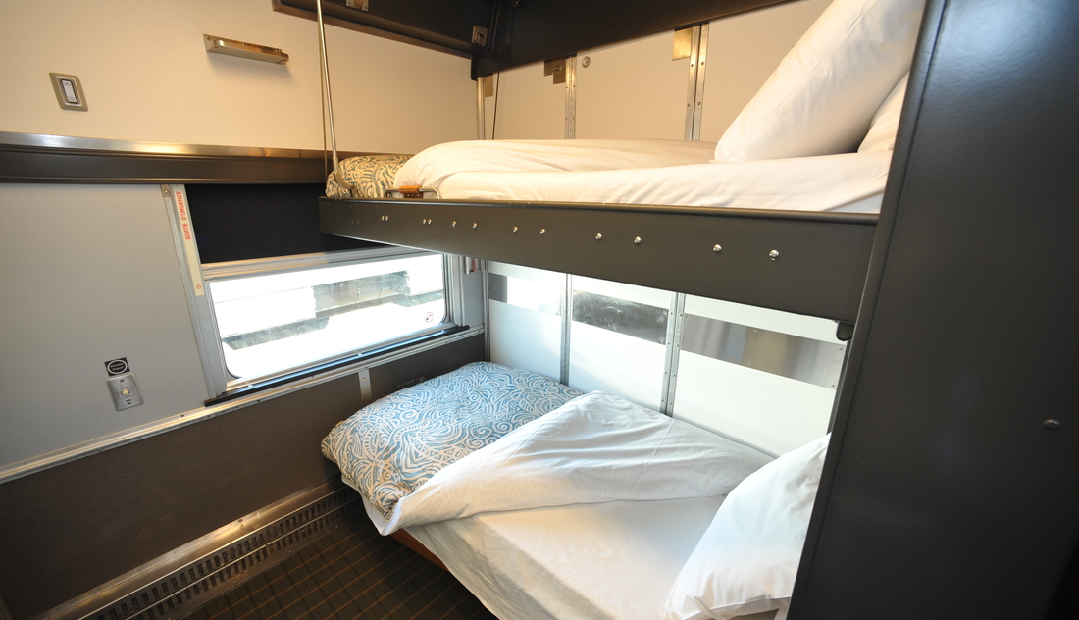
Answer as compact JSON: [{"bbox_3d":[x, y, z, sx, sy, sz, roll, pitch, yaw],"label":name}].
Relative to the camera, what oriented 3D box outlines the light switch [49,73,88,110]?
[{"bbox_3d":[-1.364,-0.631,1.218,0.012,0.097,0.058,14,22,40],"label":"light switch"}]

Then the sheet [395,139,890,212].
[{"bbox_3d":[0.230,-0.420,1.230,1.363,0.204,0.771,14,22,40],"label":"sheet"}]

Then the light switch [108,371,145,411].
[{"bbox_3d":[-1.409,0.281,1.430,0.012,0.115,0.069,14,22,40],"label":"light switch"}]

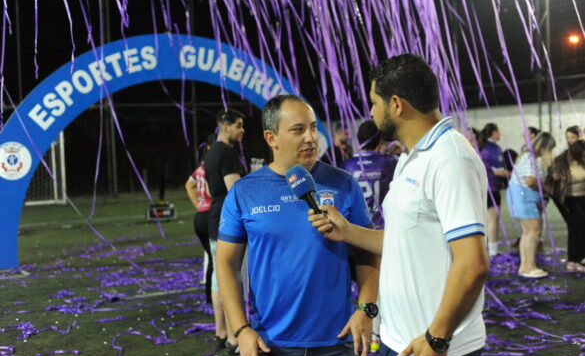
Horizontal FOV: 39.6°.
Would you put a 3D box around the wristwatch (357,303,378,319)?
[{"bbox_3d":[0.255,0.455,2.770,0.066,0.050,0.056,15,-20,-30],"label":"wristwatch"}]

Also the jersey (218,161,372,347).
[{"bbox_3d":[0.012,0.265,2.840,0.530,0.660,0.290,0,2,-6],"label":"jersey"}]

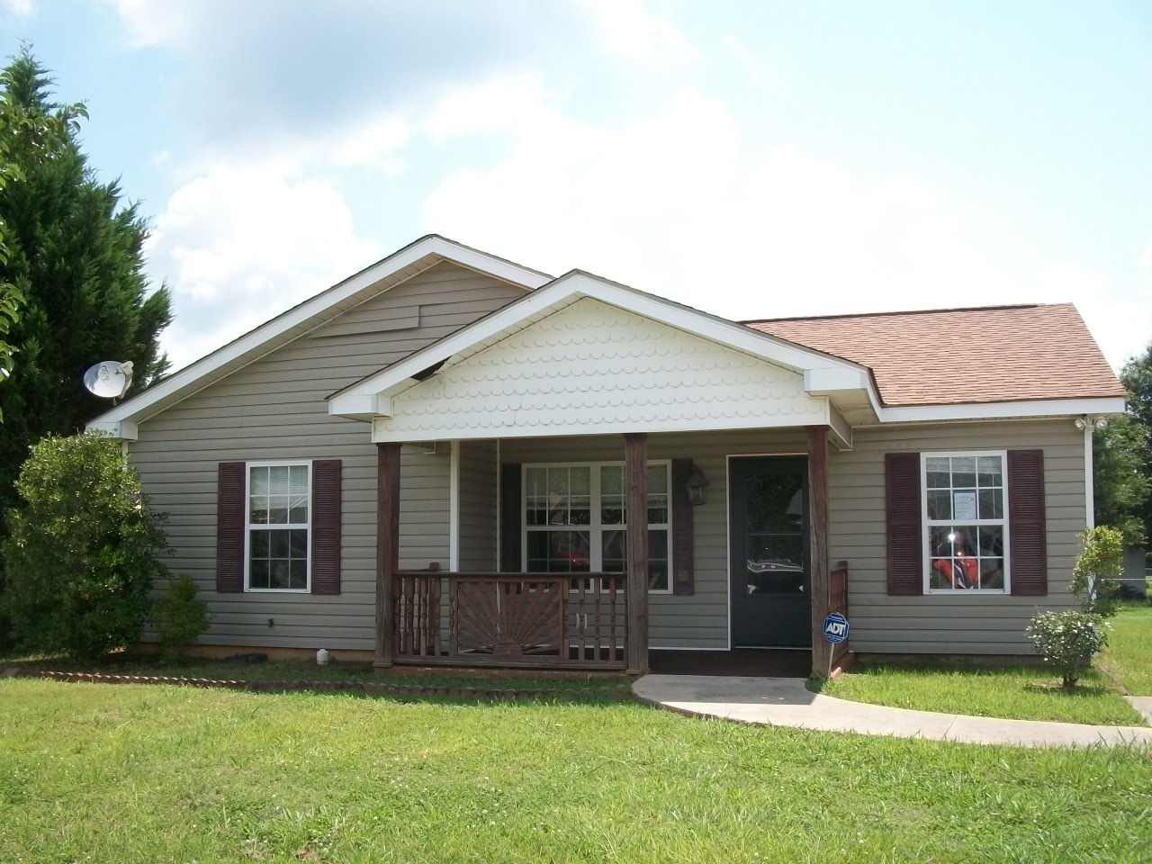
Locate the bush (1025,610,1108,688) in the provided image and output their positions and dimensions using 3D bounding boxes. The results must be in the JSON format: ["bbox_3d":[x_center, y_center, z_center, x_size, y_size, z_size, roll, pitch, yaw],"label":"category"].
[{"bbox_3d":[4.115,1.825,8.942,0.720,0.700,0.680,-2,-6,19],"label":"bush"}]

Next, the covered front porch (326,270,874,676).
[{"bbox_3d":[0.454,0.517,10.767,5.130,3.700,2.780,-2,-6,19],"label":"covered front porch"}]

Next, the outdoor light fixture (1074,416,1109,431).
[{"bbox_3d":[5.107,-0.085,10.557,0.330,0.160,0.200,-2,-6,19],"label":"outdoor light fixture"}]

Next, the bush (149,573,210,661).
[{"bbox_3d":[-4.458,2.080,11.976,0.660,1.000,0.620,-2,-6,19],"label":"bush"}]

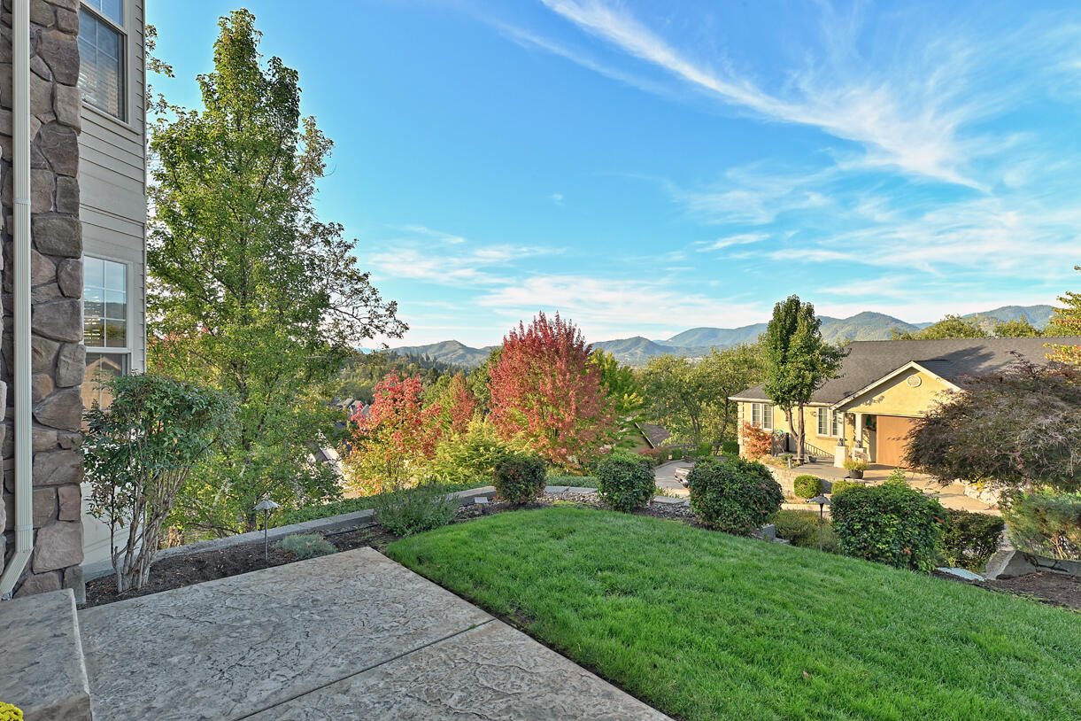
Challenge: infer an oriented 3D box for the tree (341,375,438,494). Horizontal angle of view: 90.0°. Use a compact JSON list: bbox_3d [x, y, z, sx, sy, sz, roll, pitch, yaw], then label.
[{"bbox_3d":[-3.556,1.870,13.000,2.300,3.160,2.200,0,0,-15],"label":"tree"}]

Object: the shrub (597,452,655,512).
[{"bbox_3d":[0.961,1.355,6.050,0.660,0.650,0.640,0,0,9],"label":"shrub"}]

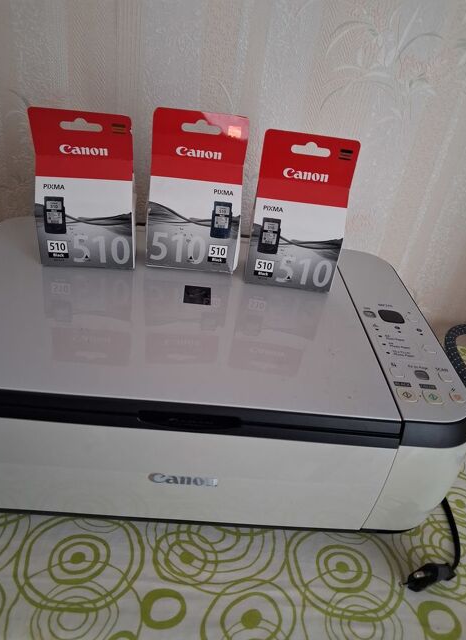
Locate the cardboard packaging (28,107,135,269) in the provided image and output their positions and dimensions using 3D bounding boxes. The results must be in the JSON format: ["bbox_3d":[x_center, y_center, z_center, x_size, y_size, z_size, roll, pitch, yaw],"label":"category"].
[{"bbox_3d":[-0.135,-0.119,0.464,0.088,0.139,0.042,1,36,-12],"label":"cardboard packaging"}]

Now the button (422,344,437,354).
[{"bbox_3d":[0.177,0.026,0.450,0.010,0.003,0.011,5,35,-5],"label":"button"}]

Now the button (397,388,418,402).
[{"bbox_3d":[0.138,0.059,0.394,0.013,0.003,0.014,5,35,-5],"label":"button"}]

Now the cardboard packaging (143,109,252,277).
[{"bbox_3d":[-0.036,-0.122,0.486,0.088,0.144,0.042,3,35,-9],"label":"cardboard packaging"}]

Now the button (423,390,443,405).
[{"bbox_3d":[0.159,0.061,0.396,0.013,0.003,0.015,5,35,-5],"label":"button"}]

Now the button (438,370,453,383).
[{"bbox_3d":[0.179,0.048,0.419,0.010,0.003,0.012,5,35,-5],"label":"button"}]

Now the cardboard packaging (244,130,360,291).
[{"bbox_3d":[0.065,-0.103,0.482,0.088,0.144,0.042,6,35,-5],"label":"cardboard packaging"}]

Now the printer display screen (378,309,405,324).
[{"bbox_3d":[0.155,-0.003,0.487,0.022,0.002,0.018,5,35,-5],"label":"printer display screen"}]

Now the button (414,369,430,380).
[{"bbox_3d":[0.158,0.046,0.417,0.010,0.003,0.012,5,35,-5],"label":"button"}]

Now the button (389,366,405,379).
[{"bbox_3d":[0.137,0.044,0.415,0.010,0.003,0.012,5,35,-5],"label":"button"}]

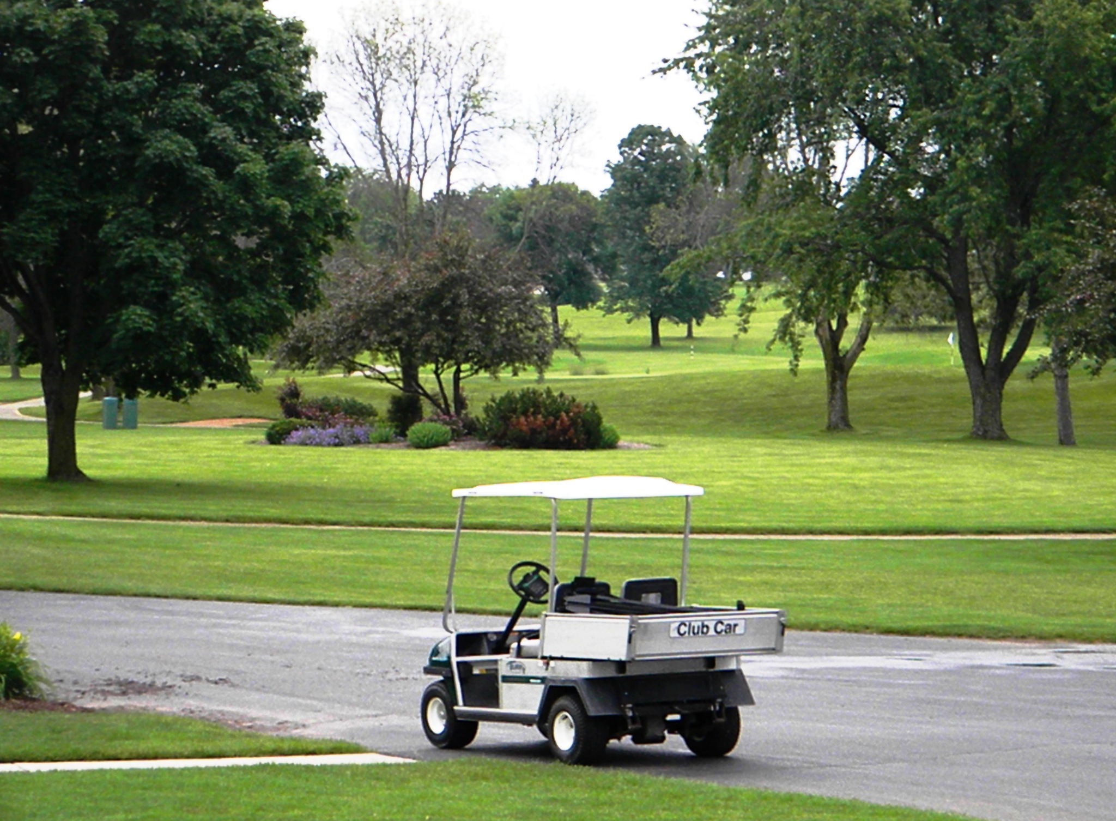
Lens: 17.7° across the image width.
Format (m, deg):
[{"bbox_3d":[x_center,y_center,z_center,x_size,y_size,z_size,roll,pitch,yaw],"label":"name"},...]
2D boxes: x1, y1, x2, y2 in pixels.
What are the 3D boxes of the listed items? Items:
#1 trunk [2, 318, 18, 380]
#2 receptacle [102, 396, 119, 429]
[{"bbox_3d":[-25.990,-3.003,170.000,0.650,2.982,0.600,0,0,0],"label":"trunk"},{"bbox_3d":[-14.380,0.085,115.000,0.500,1.023,0.500,0,0,0],"label":"receptacle"}]

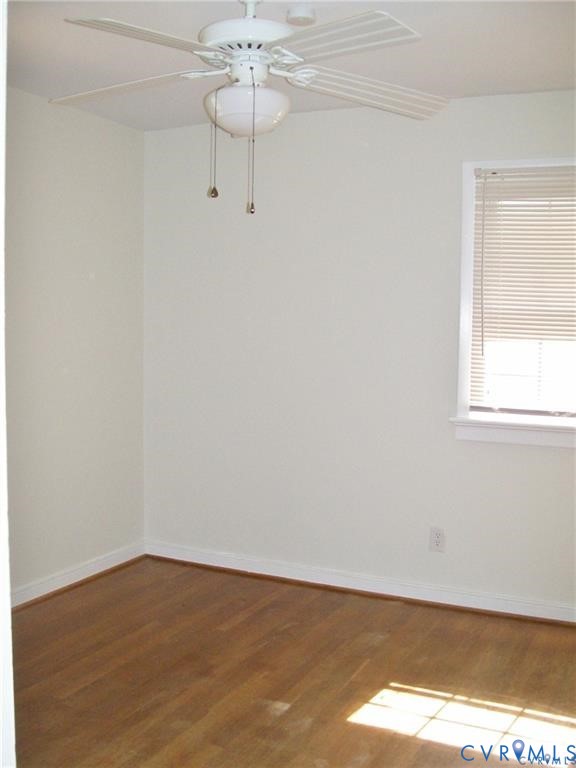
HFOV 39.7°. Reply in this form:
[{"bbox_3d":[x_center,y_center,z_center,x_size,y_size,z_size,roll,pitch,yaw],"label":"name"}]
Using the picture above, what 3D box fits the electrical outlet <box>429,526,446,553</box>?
[{"bbox_3d":[0.745,0.777,3.972,0.071,0.117,0.009,3,5,24],"label":"electrical outlet"}]

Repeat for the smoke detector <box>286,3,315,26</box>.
[{"bbox_3d":[0.046,-1.225,2.650,0.097,0.043,0.097,1,5,0],"label":"smoke detector"}]

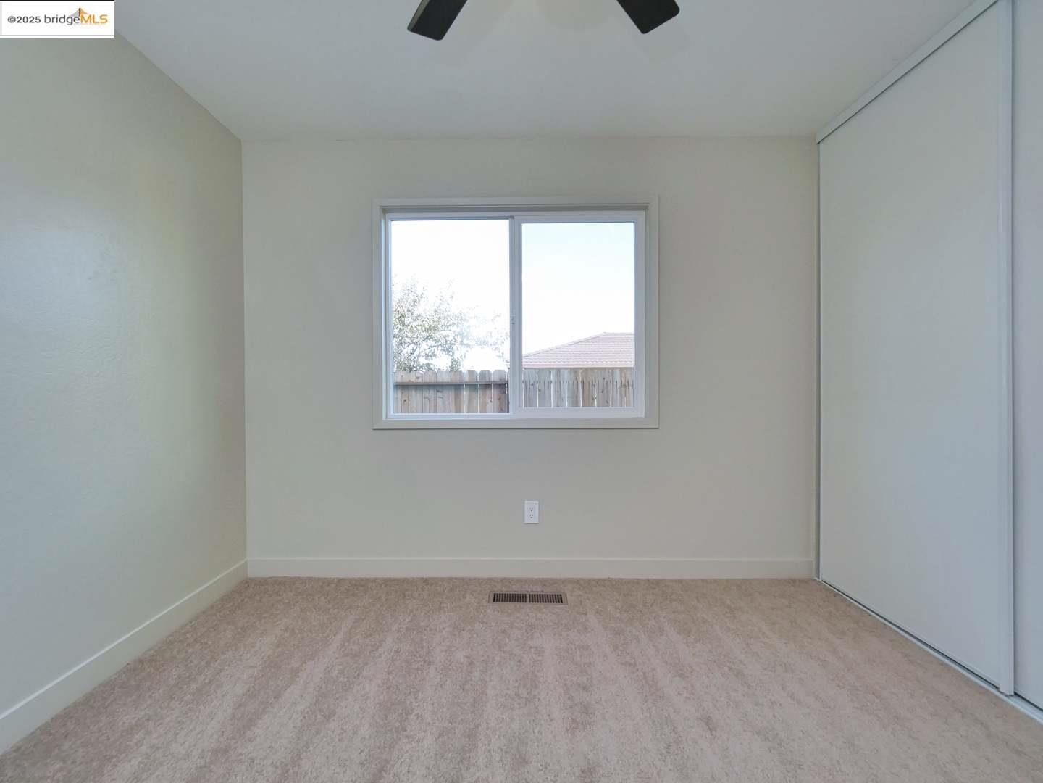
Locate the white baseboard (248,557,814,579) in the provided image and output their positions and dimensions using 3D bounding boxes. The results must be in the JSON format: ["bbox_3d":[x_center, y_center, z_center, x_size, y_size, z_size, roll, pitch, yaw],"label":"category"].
[{"bbox_3d":[0.048,0.985,2.359,3.157,0.112,0.018,0,0,0],"label":"white baseboard"}]

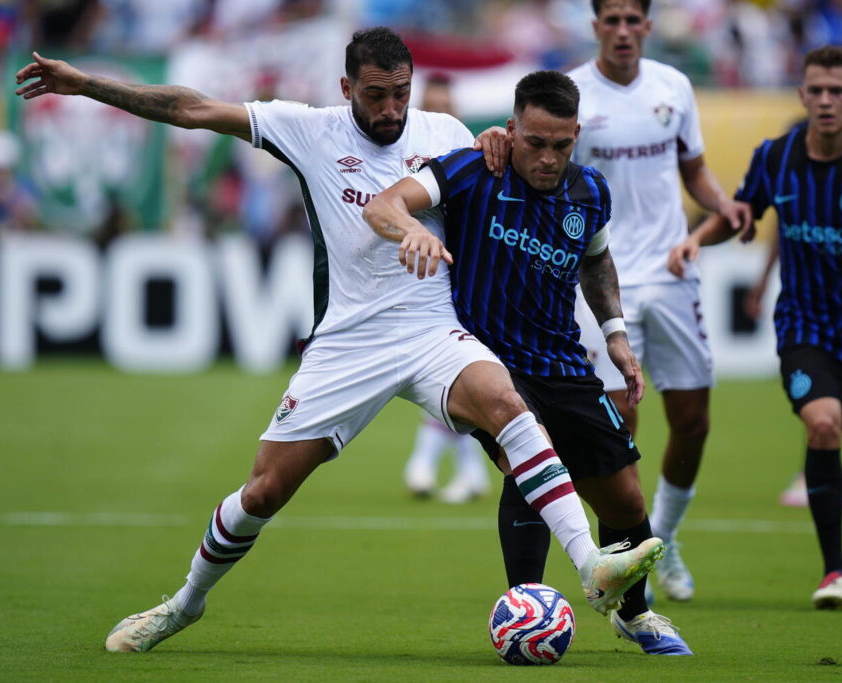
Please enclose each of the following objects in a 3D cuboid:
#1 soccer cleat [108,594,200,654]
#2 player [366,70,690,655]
[{"bbox_3d":[-0.712,0.753,30.400,0.280,0.110,0.105,-17,7,-22],"label":"soccer cleat"},{"bbox_3d":[0.280,0.055,29.950,0.800,1.540,0.650,0,1,-7],"label":"player"}]

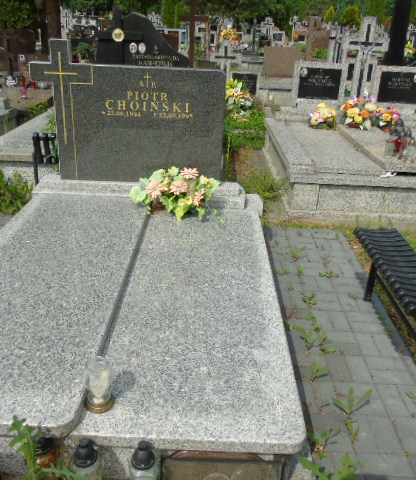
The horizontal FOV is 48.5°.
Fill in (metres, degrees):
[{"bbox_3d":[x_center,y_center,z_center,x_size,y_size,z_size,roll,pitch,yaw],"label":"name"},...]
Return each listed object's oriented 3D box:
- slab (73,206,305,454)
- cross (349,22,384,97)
[{"bbox_3d":[-0.040,0.258,2.480,0.805,0.060,1.985,3,27,0],"label":"slab"},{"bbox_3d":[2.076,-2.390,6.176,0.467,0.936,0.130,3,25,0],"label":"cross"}]

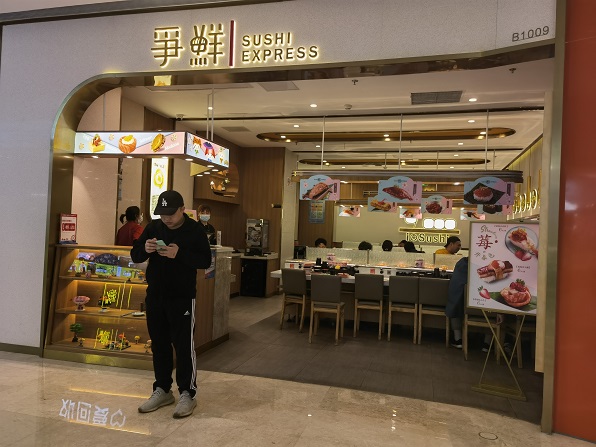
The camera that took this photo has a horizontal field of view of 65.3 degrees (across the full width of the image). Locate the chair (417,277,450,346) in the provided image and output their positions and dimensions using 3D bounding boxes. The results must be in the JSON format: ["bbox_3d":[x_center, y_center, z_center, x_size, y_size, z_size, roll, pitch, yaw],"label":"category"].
[{"bbox_3d":[1.838,1.158,6.250,0.430,0.870,0.500,2,-1,17],"label":"chair"}]

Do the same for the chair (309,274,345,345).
[{"bbox_3d":[0.380,1.098,6.090,0.410,0.860,0.520,2,-1,9],"label":"chair"}]

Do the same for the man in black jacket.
[{"bbox_3d":[-0.989,0.590,3.641,0.560,1.690,0.430,2,-1,28],"label":"man in black jacket"}]

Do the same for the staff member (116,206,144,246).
[{"bbox_3d":[-2.092,0.605,5.784,0.340,1.630,0.480,3,-1,-44],"label":"staff member"}]

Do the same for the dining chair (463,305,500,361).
[{"bbox_3d":[2.198,1.164,5.575,0.410,0.860,0.520,2,-1,16],"label":"dining chair"}]

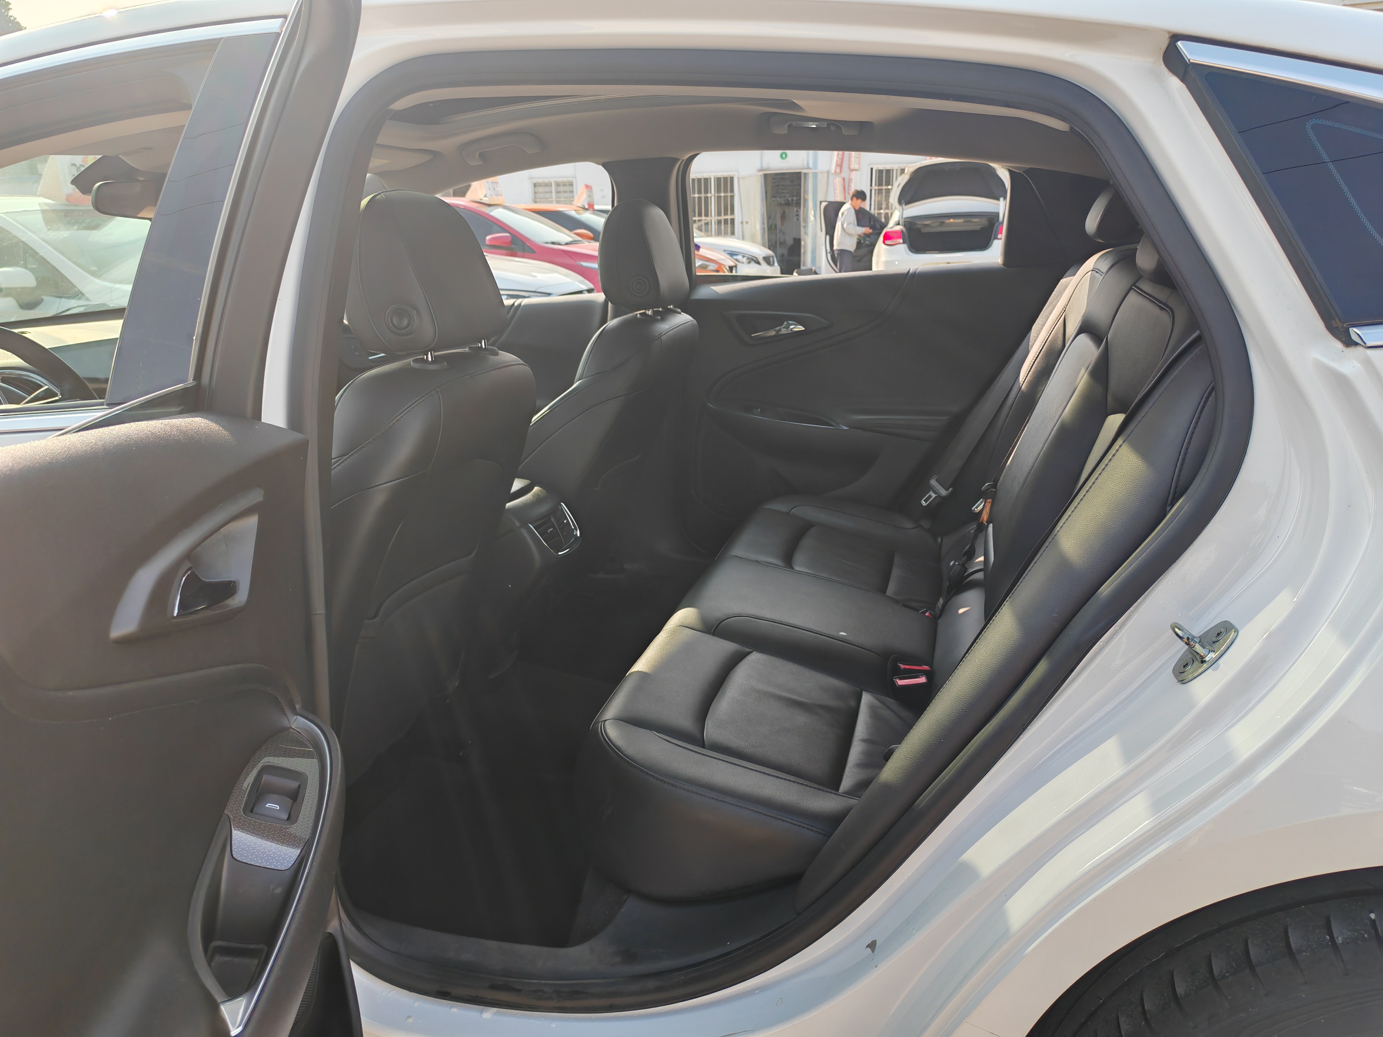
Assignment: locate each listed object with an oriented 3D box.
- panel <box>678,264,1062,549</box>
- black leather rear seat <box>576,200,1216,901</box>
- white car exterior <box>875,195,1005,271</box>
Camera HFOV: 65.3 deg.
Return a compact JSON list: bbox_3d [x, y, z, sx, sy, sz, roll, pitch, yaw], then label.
[{"bbox_3d":[0.396,-0.213,2.462,0.880,0.670,0.130,4,15,13],"label":"panel"},{"bbox_3d":[0.403,-0.099,1.735,0.810,0.860,1.340,4,15,13],"label":"black leather rear seat"},{"bbox_3d":[3.533,-3.575,14.600,1.850,1.470,4.750,4,15,13],"label":"white car exterior"}]

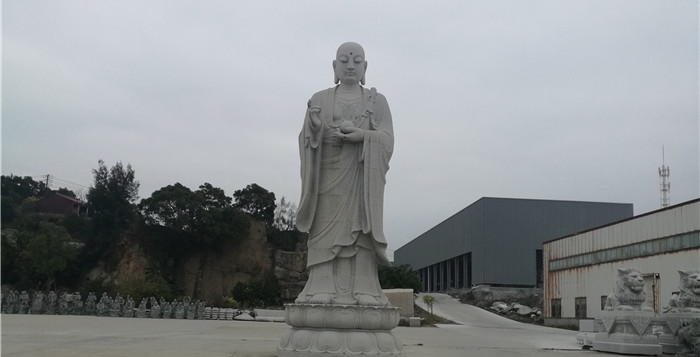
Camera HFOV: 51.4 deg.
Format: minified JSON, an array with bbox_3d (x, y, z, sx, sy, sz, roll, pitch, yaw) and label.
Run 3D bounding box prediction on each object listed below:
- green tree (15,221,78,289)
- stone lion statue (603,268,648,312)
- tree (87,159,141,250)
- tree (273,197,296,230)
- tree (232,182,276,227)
[{"bbox_3d":[-23.338,6.018,56.149,4.783,5.204,4.544,6,-11,-22],"label":"green tree"},{"bbox_3d":[9.606,3.870,25.174,1.200,1.441,1.750,3,-11,-8],"label":"stone lion statue"},{"bbox_3d":[-20.554,2.347,63.252,4.693,7.853,4.458,5,-11,-18],"label":"tree"},{"bbox_3d":[-6.514,3.774,75.254,2.999,3.849,2.999,3,-10,-5],"label":"tree"},{"bbox_3d":[-8.757,2.359,66.045,3.811,4.024,3.811,3,-11,-7],"label":"tree"}]

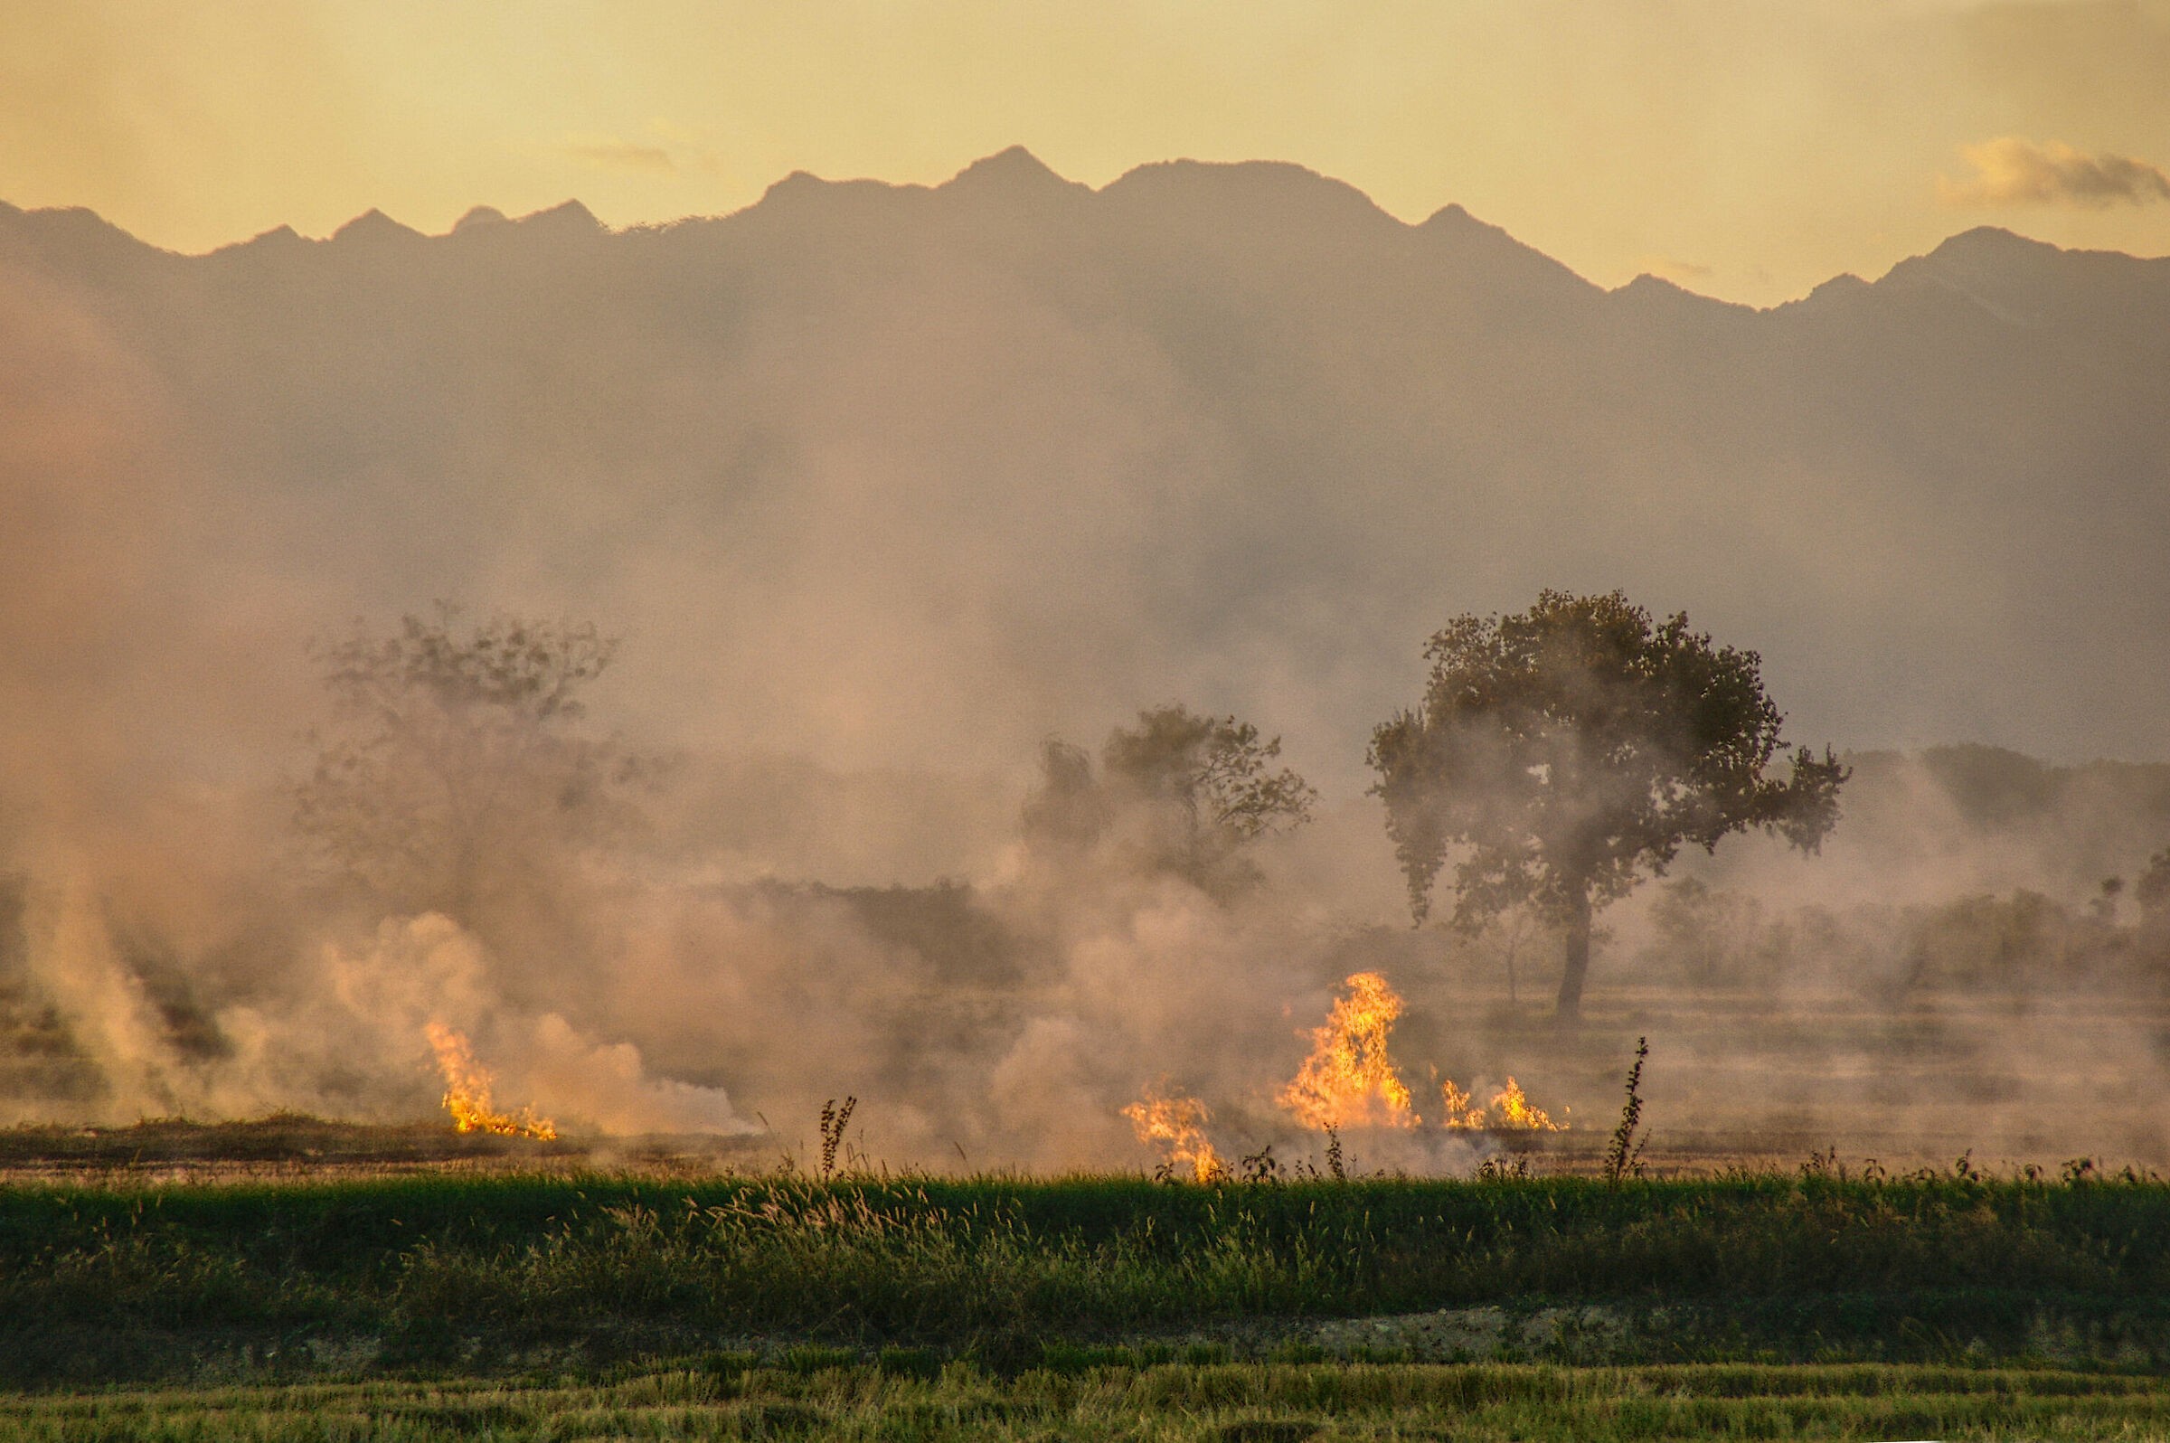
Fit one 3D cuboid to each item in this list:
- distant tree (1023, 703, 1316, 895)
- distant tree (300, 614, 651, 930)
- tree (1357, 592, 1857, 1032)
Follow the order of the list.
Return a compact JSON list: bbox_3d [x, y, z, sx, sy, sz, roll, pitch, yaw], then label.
[{"bbox_3d":[2.018,2.965,430.000,6.980,6.820,6.400,0,-1,0],"label":"distant tree"},{"bbox_3d":[-13.133,1.788,385.000,7.510,8.560,7.200,0,-1,0],"label":"distant tree"},{"bbox_3d":[10.116,1.625,350.000,9.300,8.370,8.600,0,-1,0],"label":"tree"}]

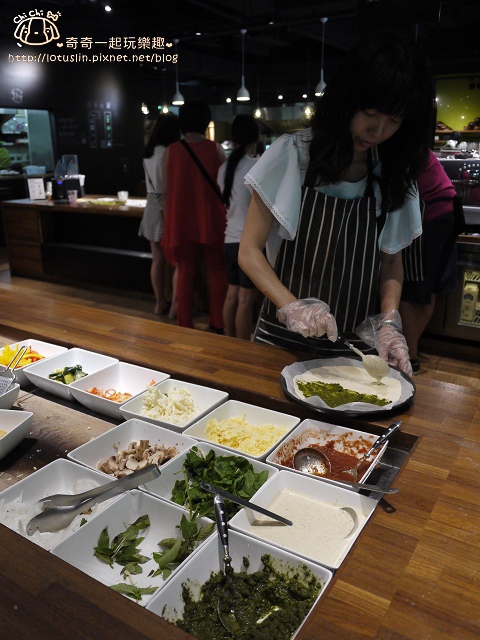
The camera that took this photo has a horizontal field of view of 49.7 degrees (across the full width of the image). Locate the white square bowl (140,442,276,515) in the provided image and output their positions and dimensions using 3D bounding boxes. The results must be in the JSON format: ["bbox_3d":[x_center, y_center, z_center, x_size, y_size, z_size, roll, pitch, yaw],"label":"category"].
[{"bbox_3d":[-0.050,0.308,0.925,0.183,0.060,0.177,10,20,30],"label":"white square bowl"}]

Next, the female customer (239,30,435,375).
[{"bbox_3d":[0.260,0.056,1.474,0.470,1.550,0.440,6,18,19],"label":"female customer"}]

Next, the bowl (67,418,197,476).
[{"bbox_3d":[-0.191,0.268,0.959,0.168,0.067,0.168,10,20,30],"label":"bowl"}]

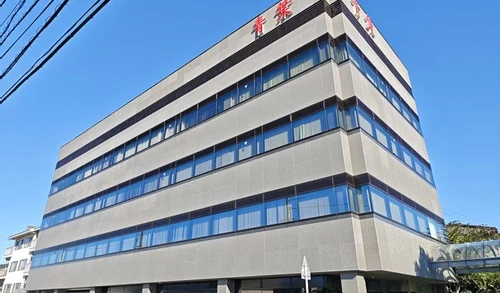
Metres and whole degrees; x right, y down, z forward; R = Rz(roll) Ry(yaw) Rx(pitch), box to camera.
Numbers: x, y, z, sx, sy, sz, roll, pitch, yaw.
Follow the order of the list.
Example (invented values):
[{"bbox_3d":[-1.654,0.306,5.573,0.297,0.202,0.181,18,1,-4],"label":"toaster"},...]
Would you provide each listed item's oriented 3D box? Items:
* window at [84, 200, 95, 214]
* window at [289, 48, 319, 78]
[{"bbox_3d":[-13.880,5.286,28.860,1.790,1.140,0.120,-20,-32,37],"label":"window"},{"bbox_3d":[2.756,-4.210,16.928,1.790,1.140,0.120,-20,-32,37],"label":"window"}]

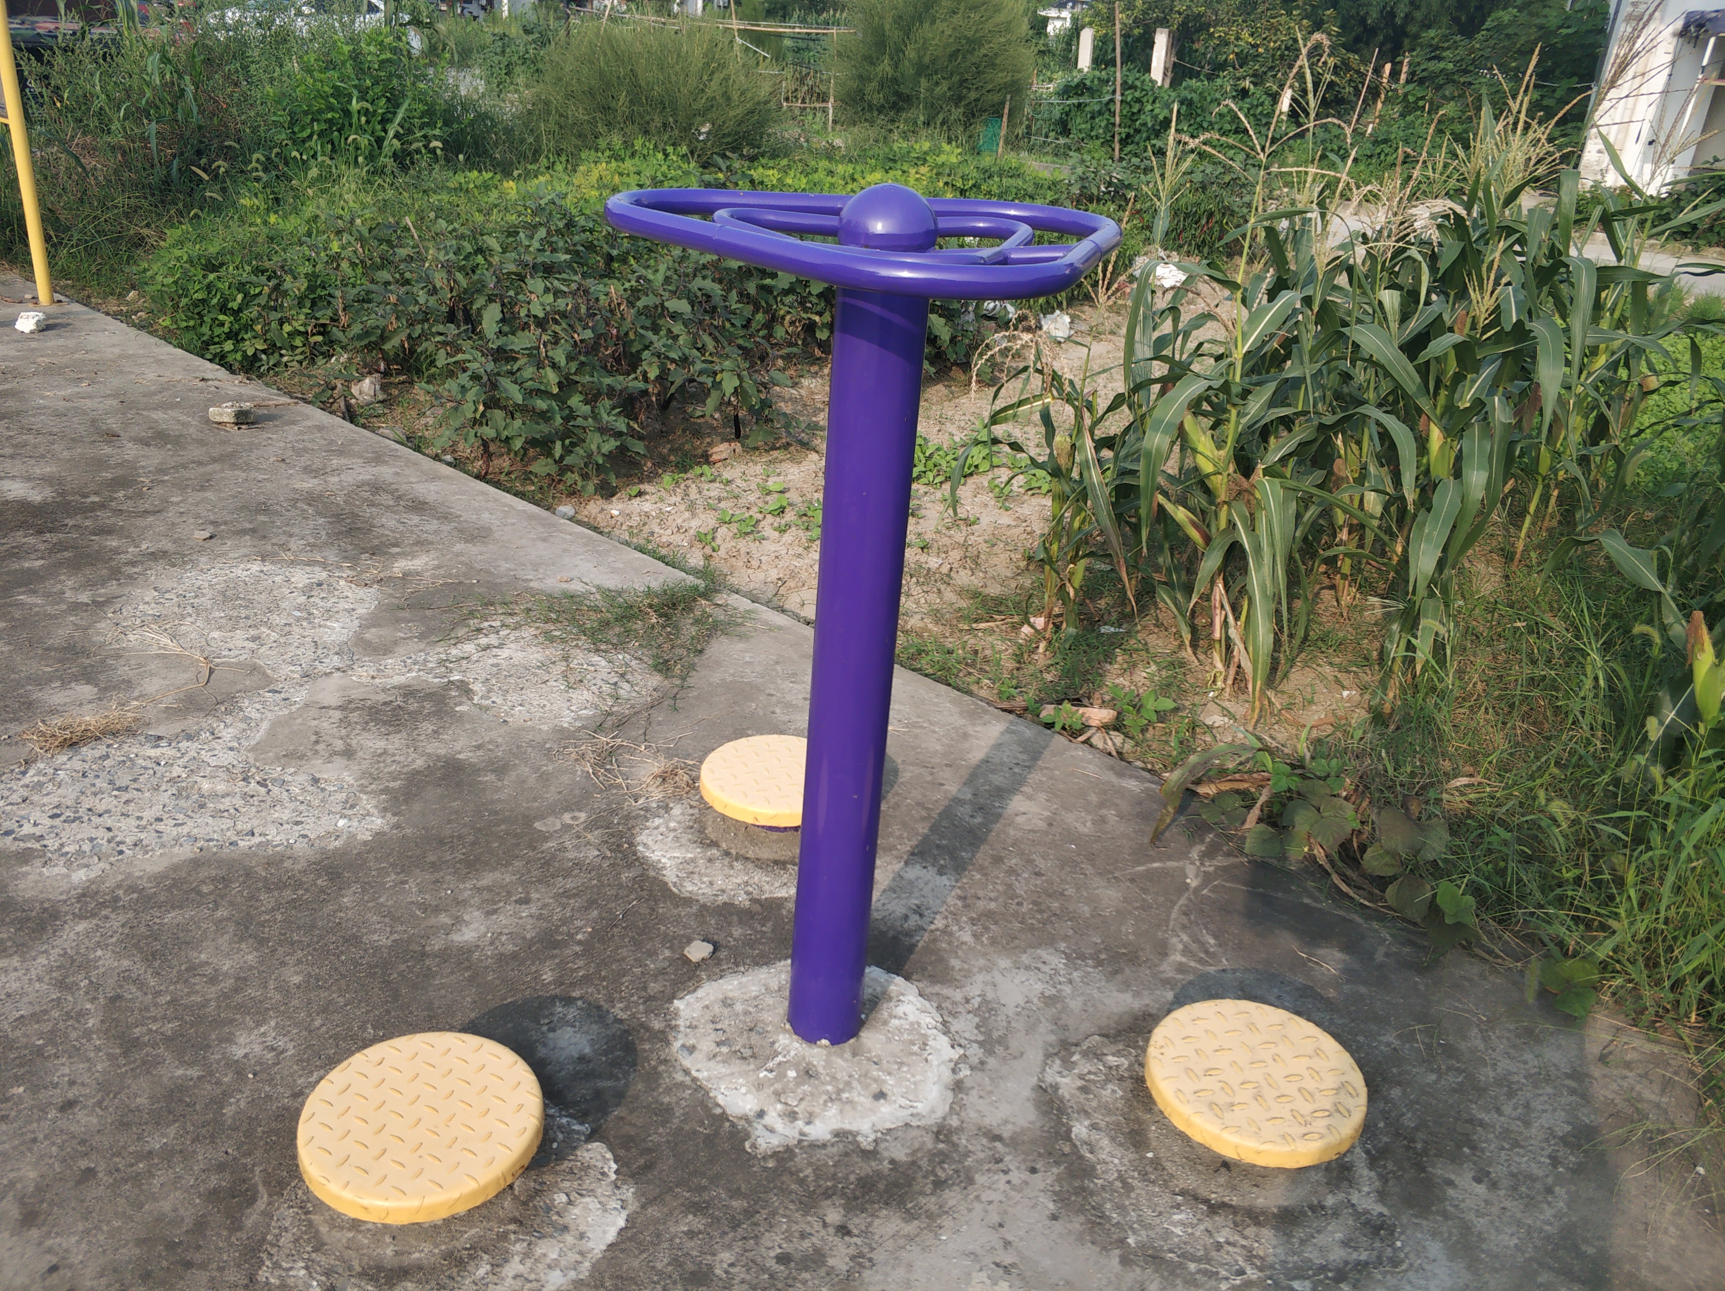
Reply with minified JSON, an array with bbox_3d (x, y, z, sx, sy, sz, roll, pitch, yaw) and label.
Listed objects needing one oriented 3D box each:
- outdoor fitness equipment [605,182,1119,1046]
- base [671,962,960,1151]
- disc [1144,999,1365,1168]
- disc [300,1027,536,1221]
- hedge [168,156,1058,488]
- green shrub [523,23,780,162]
[{"bbox_3d":[-0.006,0.022,1.896,0.700,1.306,0.650,2,24,-6],"label":"outdoor fitness equipment"},{"bbox_3d":[-0.067,0.629,2.144,0.480,0.050,0.460,5,24,0],"label":"base"},{"bbox_3d":[0.587,0.650,2.018,0.315,0.041,0.315,4,24,-2],"label":"disc"},{"bbox_3d":[-0.594,0.643,1.815,0.315,0.041,0.315,4,24,-2],"label":"disc"},{"bbox_3d":[-0.634,-2.638,8.596,4.200,0.800,7.300,19,28,29],"label":"hedge"},{"bbox_3d":[-2.164,-5.699,13.971,2.600,1.500,2.200,5,24,0],"label":"green shrub"}]

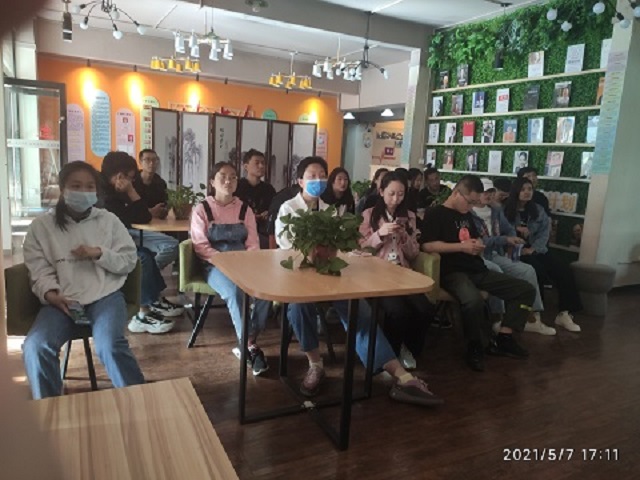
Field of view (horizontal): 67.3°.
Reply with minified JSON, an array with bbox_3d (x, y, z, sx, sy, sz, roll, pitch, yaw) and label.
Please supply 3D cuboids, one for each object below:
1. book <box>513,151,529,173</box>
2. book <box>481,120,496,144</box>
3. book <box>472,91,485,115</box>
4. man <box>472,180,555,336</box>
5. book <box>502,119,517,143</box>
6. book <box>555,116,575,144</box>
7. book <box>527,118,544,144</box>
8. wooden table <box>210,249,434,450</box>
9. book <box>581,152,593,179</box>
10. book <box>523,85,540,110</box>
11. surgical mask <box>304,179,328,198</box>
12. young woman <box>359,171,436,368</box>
[{"bbox_3d":[2.438,-0.932,5.814,0.022,0.276,0.196,-2,11,-30],"label":"book"},{"bbox_3d":[2.102,-1.346,5.985,0.030,0.265,0.190,-2,11,-29],"label":"book"},{"bbox_3d":[2.102,-1.804,6.352,0.022,0.284,0.199,-2,11,-30],"label":"book"},{"bbox_3d":[1.608,0.099,4.002,0.560,1.190,0.820,-5,13,-43],"label":"man"},{"bbox_3d":[2.260,-1.287,5.703,0.030,0.258,0.183,-2,11,-29],"label":"book"},{"bbox_3d":[2.719,-1.210,5.309,0.022,0.285,0.202,-2,11,-30],"label":"book"},{"bbox_3d":[2.529,-1.276,5.628,0.025,0.295,0.205,8,6,-31],"label":"book"},{"bbox_3d":[-0.033,0.498,2.410,0.920,0.741,0.920,-1,10,-27],"label":"wooden table"},{"bbox_3d":[2.861,-0.780,5.065,0.025,0.295,0.195,8,6,-31],"label":"book"},{"bbox_3d":[2.397,-1.606,5.438,0.030,0.270,0.190,-2,11,-29],"label":"book"},{"bbox_3d":[-0.019,-0.321,3.000,0.145,0.110,0.080,1,10,-14],"label":"surgical mask"},{"bbox_3d":[0.510,0.163,3.212,0.500,1.215,0.660,2,9,-10],"label":"young woman"}]

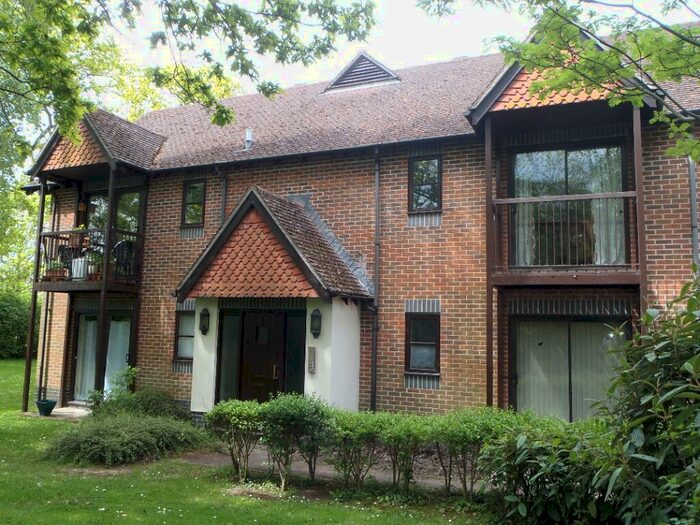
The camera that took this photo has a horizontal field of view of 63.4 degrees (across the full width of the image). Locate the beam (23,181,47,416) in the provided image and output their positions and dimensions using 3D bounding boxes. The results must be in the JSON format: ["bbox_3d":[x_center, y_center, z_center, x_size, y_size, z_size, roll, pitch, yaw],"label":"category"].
[{"bbox_3d":[-6.708,0.637,12.123,0.085,4.970,0.085,-2,-7,23],"label":"beam"}]

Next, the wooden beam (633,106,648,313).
[{"bbox_3d":[3.914,0.300,7.548,0.085,5.070,0.085,-2,-7,23],"label":"wooden beam"}]

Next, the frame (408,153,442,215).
[{"bbox_3d":[1.330,-1.365,9.938,0.610,1.070,0.090,-2,-7,23],"label":"frame"}]

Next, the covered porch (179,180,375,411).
[{"bbox_3d":[-1.345,0.858,9.925,3.070,4.170,1.520,-2,-7,23],"label":"covered porch"}]

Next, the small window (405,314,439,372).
[{"bbox_3d":[1.255,1.372,9.625,0.615,1.030,0.090,-2,-7,23],"label":"small window"}]

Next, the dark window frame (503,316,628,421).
[{"bbox_3d":[3.313,1.812,8.598,1.784,2.050,0.100,-1,-7,24],"label":"dark window frame"}]

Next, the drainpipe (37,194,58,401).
[{"bbox_3d":[-7.070,0.799,13.229,0.075,4.871,0.080,-1,-7,24],"label":"drainpipe"}]

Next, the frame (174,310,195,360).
[{"bbox_3d":[-3.305,1.505,11.590,0.600,1.010,0.090,-2,-7,23],"label":"frame"}]

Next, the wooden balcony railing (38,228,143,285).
[{"bbox_3d":[-5.628,0.012,12.213,2.115,1.293,0.980,-1,-7,24],"label":"wooden balcony railing"}]

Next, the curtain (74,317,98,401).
[{"bbox_3d":[-5.991,2.163,12.866,0.700,1.948,0.100,-1,-7,24],"label":"curtain"}]

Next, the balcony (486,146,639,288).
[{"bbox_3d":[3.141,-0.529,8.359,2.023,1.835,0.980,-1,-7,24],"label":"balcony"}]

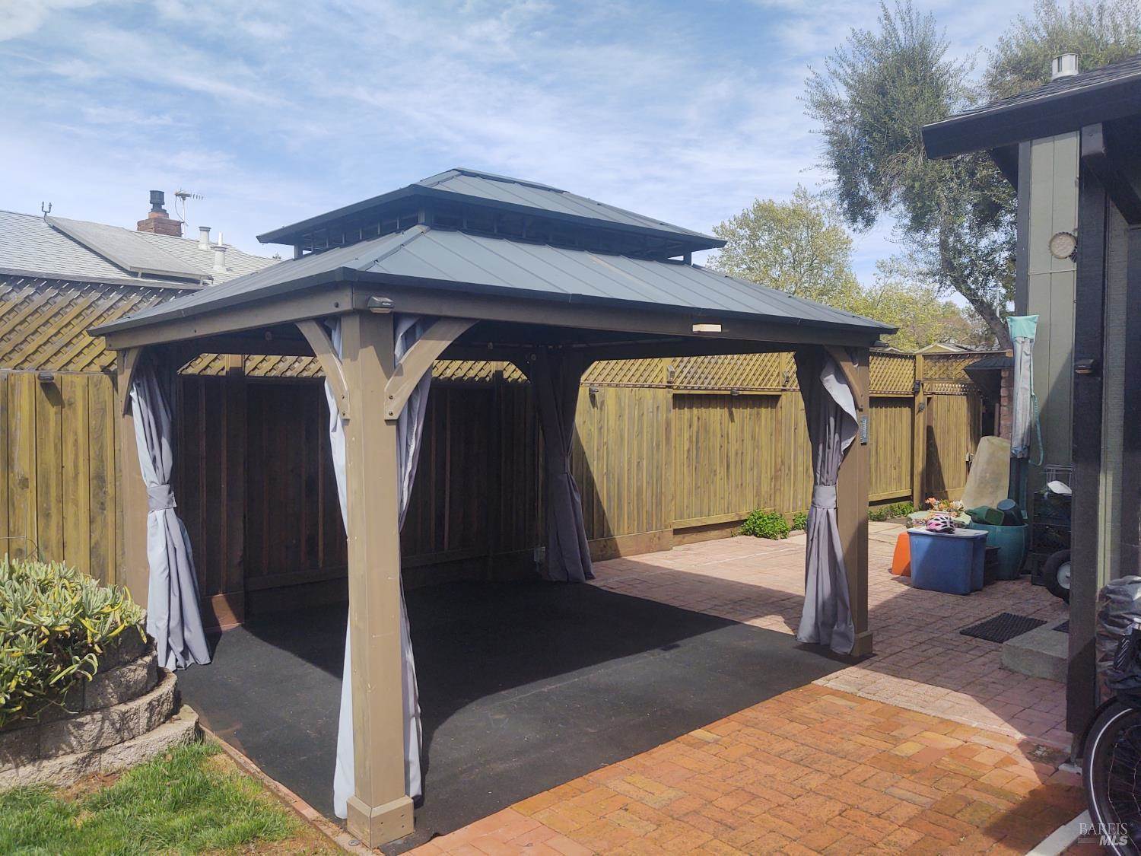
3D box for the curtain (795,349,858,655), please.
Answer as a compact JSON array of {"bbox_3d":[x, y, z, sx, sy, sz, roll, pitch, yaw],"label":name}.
[{"bbox_3d":[1.643,0.453,5.784,0.250,1.980,0.360,-3,3,-42],"label":"curtain"}]

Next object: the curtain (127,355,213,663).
[{"bbox_3d":[-2.475,0.493,5.518,0.340,1.930,0.310,-3,3,-42],"label":"curtain"}]

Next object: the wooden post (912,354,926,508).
[{"bbox_3d":[5.281,0.004,13.441,0.140,2.320,0.140,-3,3,-42],"label":"wooden post"}]

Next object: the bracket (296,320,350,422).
[{"bbox_3d":[-0.952,-0.235,3.467,0.037,0.392,0.430,-3,3,-42],"label":"bracket"}]

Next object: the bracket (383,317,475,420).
[{"bbox_3d":[-0.543,-0.243,3.475,0.440,0.392,0.037,-3,3,-42],"label":"bracket"}]

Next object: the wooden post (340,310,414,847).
[{"bbox_3d":[-0.752,0.554,3.403,0.182,2.012,0.182,-3,3,-42],"label":"wooden post"}]

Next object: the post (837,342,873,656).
[{"bbox_3d":[1.817,0.457,5.739,0.182,1.995,0.182,-3,3,-42],"label":"post"}]

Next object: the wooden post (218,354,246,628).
[{"bbox_3d":[-2.464,0.393,6.534,0.130,2.150,0.120,-3,3,-42],"label":"wooden post"}]

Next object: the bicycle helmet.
[{"bbox_3d":[3.178,0.823,7.645,0.190,0.150,0.250,-2,2,-20],"label":"bicycle helmet"}]

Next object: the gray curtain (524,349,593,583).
[{"bbox_3d":[-0.099,0.325,7.685,0.340,1.930,0.340,-3,3,-42],"label":"gray curtain"}]

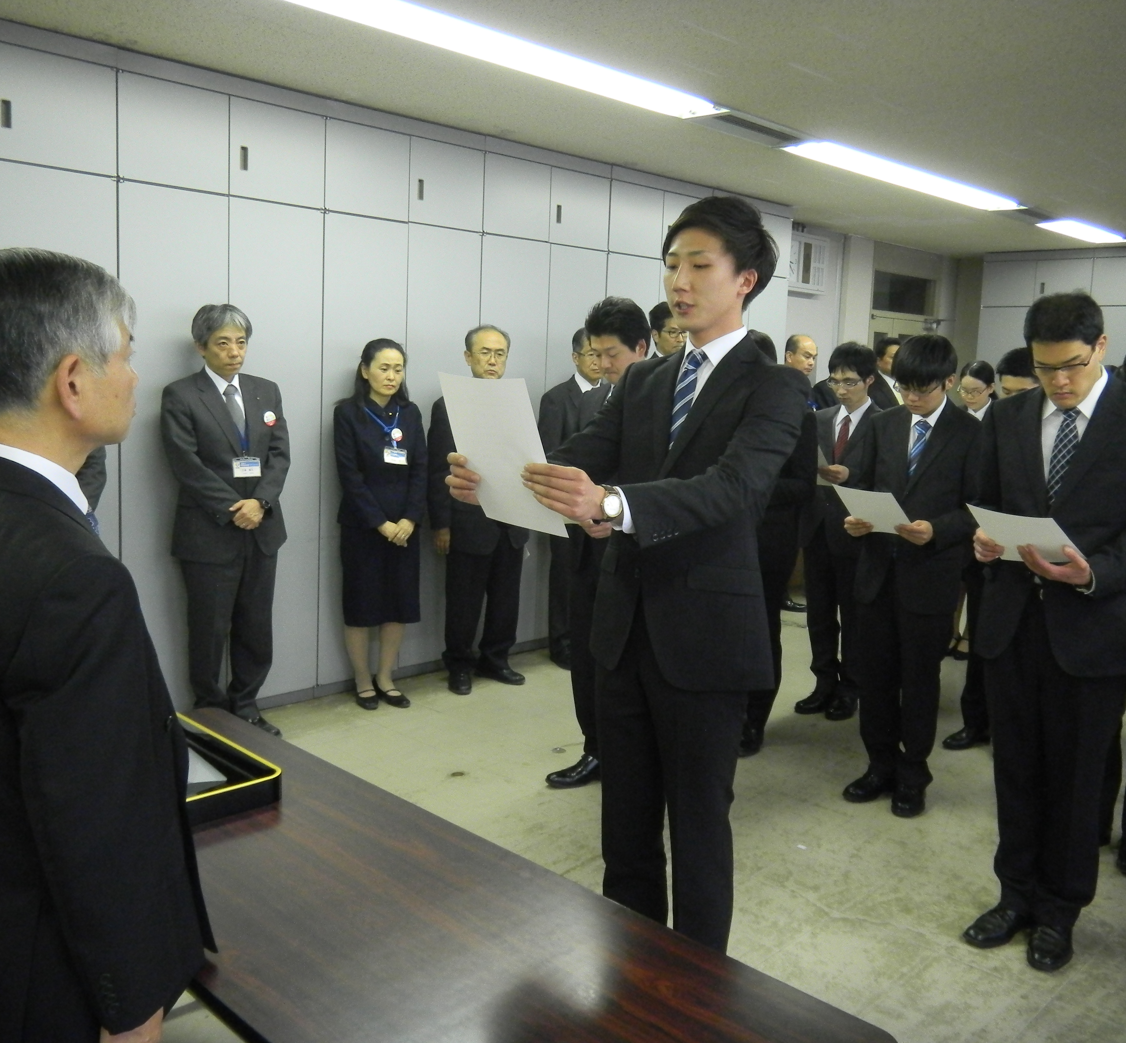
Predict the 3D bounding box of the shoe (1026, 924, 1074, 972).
[{"bbox_3d":[1.319,1.095,3.028,0.105,0.105,0.285,7,9,32],"label":"shoe"}]

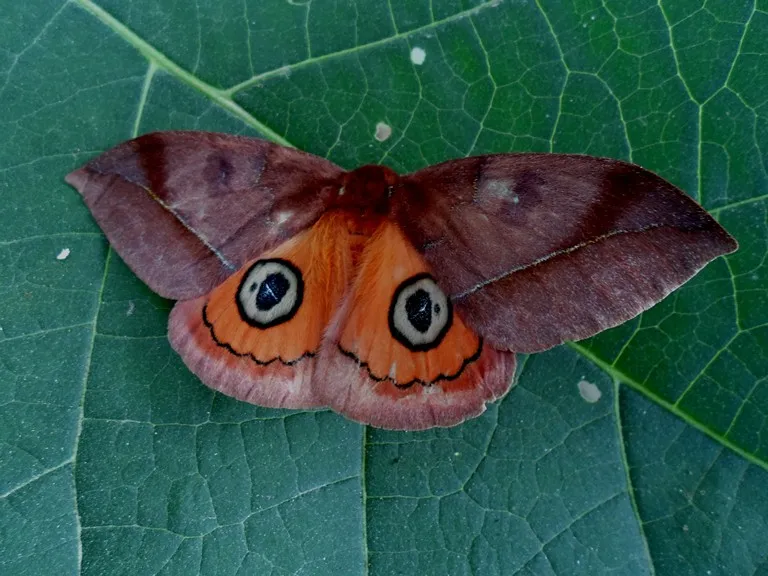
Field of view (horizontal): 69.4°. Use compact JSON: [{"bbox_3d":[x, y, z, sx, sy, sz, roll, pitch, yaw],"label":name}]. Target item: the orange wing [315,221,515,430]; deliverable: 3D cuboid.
[{"bbox_3d":[0.006,0.005,0.083,0.028,0.006,0.033,7,72,11],"label":"orange wing"}]

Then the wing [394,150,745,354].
[{"bbox_3d":[0.025,-0.006,0.084,0.052,0.006,0.033,7,72,11],"label":"wing"}]

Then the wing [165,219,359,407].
[{"bbox_3d":[-0.020,0.002,0.089,0.029,0.006,0.032,7,72,11],"label":"wing"}]

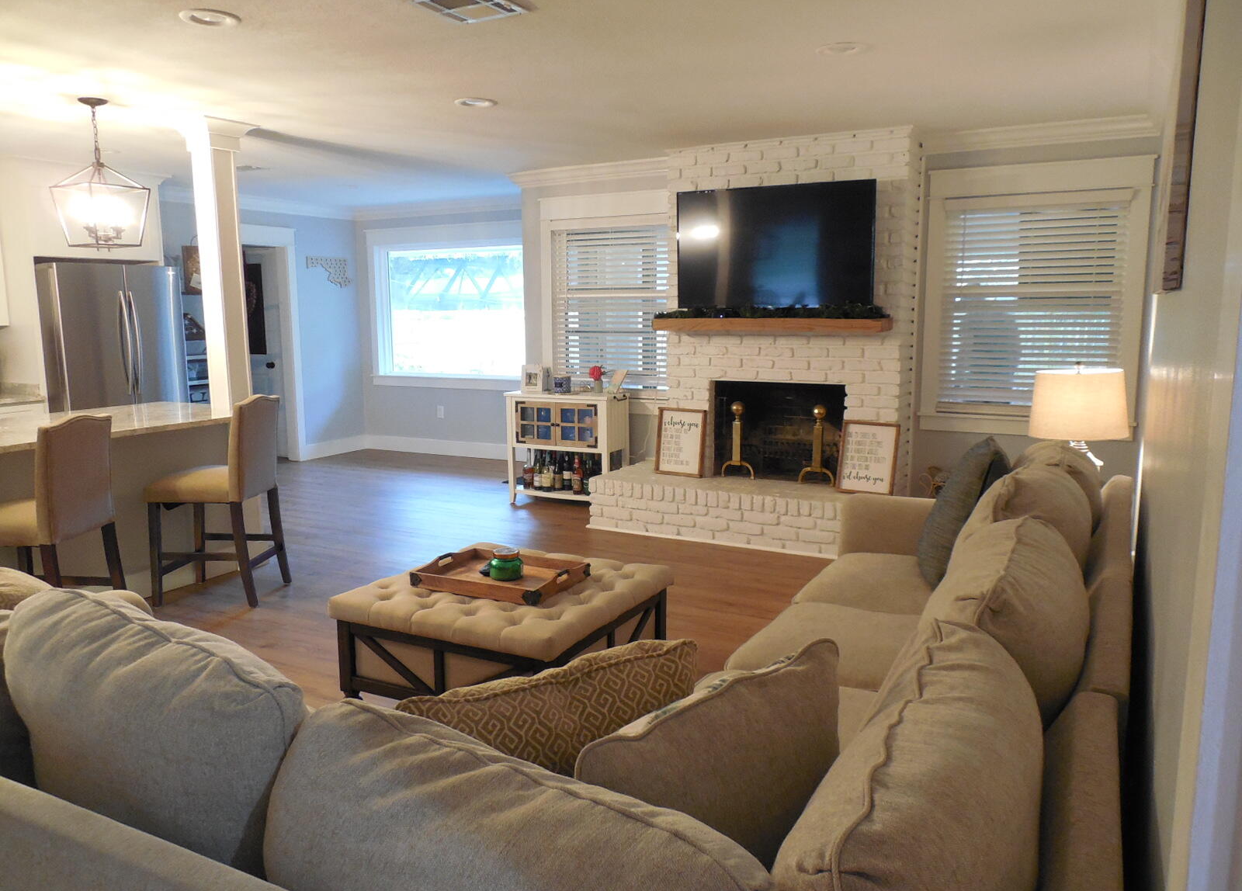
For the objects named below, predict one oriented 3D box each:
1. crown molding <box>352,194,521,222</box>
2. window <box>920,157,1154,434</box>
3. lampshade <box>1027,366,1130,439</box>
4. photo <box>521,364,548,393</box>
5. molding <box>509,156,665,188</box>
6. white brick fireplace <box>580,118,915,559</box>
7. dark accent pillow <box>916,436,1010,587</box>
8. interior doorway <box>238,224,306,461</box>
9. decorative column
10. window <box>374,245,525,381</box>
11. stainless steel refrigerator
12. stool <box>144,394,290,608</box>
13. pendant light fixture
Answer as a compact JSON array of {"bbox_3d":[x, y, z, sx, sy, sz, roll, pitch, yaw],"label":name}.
[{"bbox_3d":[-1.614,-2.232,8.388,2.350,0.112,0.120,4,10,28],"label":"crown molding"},{"bbox_3d":[2.356,-0.823,5.175,1.170,1.540,0.100,4,10,29],"label":"window"},{"bbox_3d":[1.869,-0.166,3.660,0.410,0.275,0.410,4,10,29],"label":"lampshade"},{"bbox_3d":[-0.658,-0.489,6.676,0.170,0.205,0.030,4,10,29],"label":"photo"},{"bbox_3d":[-0.208,-1.917,6.338,1.440,0.102,0.120,4,10,28],"label":"molding"},{"bbox_3d":[0.783,-0.637,5.696,1.980,2.440,0.720,4,10,28],"label":"white brick fireplace"},{"bbox_3d":[1.198,0.234,3.114,0.170,0.490,0.460,23,18,23],"label":"dark accent pillow"},{"bbox_3d":[-3.345,-0.882,8.213,0.160,2.220,0.970,4,10,29],"label":"interior doorway"},{"bbox_3d":[-2.211,-0.992,4.970,0.330,1.514,0.330,4,10,29],"label":"decorative column"},{"bbox_3d":[-1.577,-1.287,8.660,1.980,1.280,0.120,4,10,29],"label":"window"},{"bbox_3d":[-3.792,-0.411,6.589,0.760,1.770,0.910,4,10,29],"label":"stainless steel refrigerator"},{"bbox_3d":[-2.082,0.280,4.626,0.540,1.020,0.460,0,9,4],"label":"stool"},{"bbox_3d":[-2.426,-1.255,4.182,0.305,0.682,0.305,4,10,28],"label":"pendant light fixture"}]

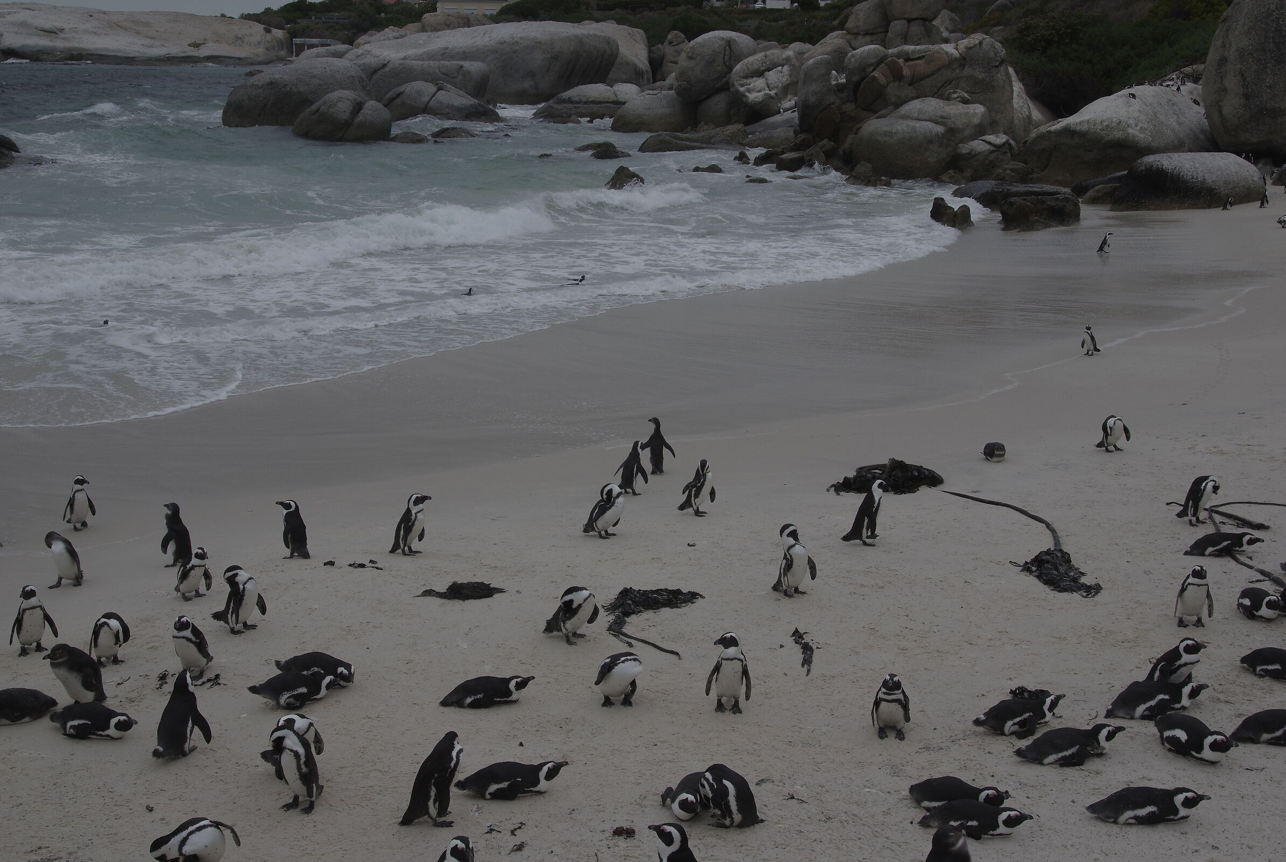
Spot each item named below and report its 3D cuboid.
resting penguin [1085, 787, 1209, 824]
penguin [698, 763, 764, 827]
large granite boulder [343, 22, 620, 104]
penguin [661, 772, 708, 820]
[{"bbox_3d":[2.964,2.162,9.054,0.700,0.200,0.250,-1,15,-3],"label":"resting penguin"},{"bbox_3d":[0.505,2.073,8.954,0.380,0.380,0.250,-3,15,-14],"label":"penguin"},{"bbox_3d":[-12.113,-27.787,116.764,19.500,5.600,10.000,-1,15,-6],"label":"large granite boulder"},{"bbox_3d":[0.385,2.267,9.977,0.310,0.260,0.510,7,16,26],"label":"penguin"}]

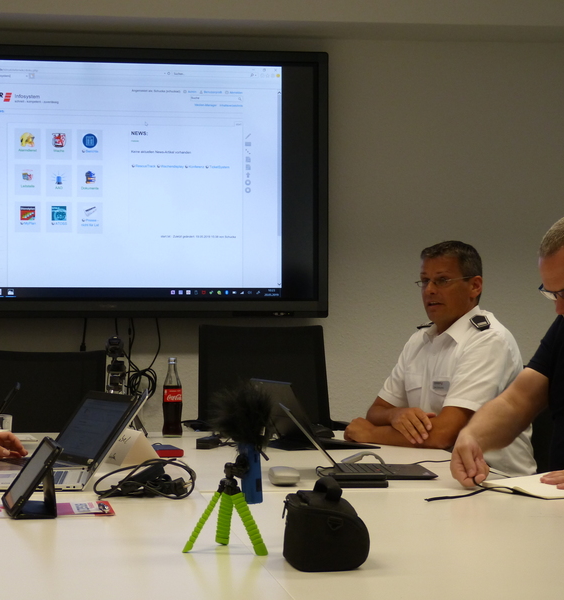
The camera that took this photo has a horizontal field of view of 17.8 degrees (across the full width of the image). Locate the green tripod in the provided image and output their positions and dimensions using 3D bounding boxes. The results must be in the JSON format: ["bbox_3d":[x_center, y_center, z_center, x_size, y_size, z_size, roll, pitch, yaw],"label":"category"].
[{"bbox_3d":[-0.096,0.343,3.010,0.138,0.151,0.138,0,0,0],"label":"green tripod"}]

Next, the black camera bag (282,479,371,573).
[{"bbox_3d":[0.072,0.350,2.867,0.113,0.138,0.160,0,0,-10],"label":"black camera bag"}]

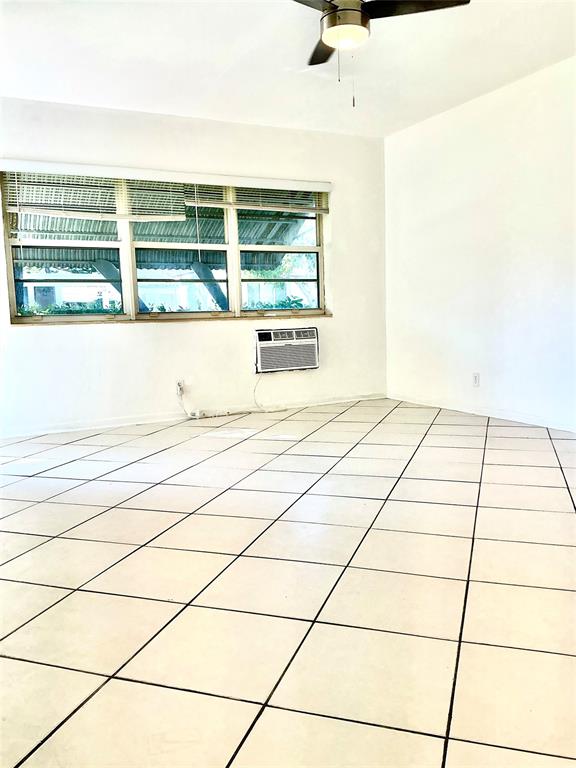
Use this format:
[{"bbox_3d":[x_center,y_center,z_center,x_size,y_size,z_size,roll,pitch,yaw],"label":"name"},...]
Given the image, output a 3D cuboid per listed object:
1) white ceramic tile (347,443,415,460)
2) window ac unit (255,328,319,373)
[{"bbox_3d":[0.603,0.445,3.959,0.400,0.015,0.400,0,6,19],"label":"white ceramic tile"},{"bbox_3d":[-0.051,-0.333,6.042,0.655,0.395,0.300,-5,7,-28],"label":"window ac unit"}]

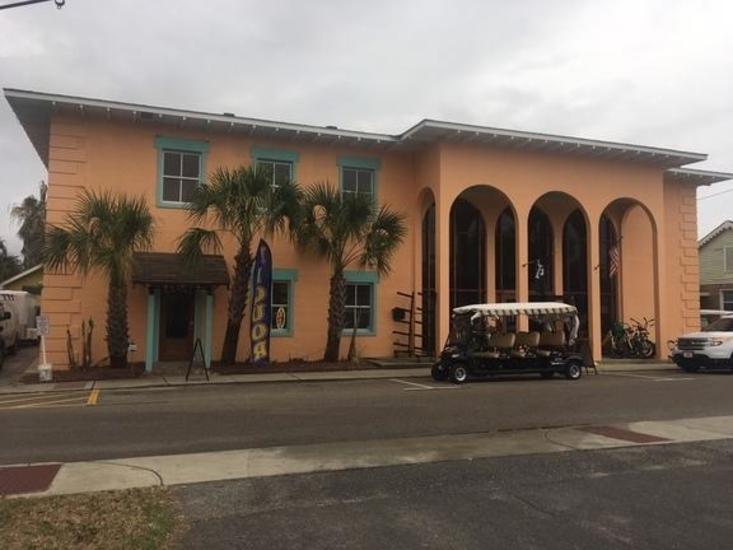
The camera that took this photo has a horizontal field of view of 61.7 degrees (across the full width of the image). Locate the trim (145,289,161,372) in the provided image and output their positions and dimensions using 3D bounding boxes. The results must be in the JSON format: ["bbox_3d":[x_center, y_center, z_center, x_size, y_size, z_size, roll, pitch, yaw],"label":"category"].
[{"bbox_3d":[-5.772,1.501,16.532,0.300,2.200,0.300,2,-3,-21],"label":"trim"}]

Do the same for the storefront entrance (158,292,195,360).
[{"bbox_3d":[-5.528,1.476,17.919,0.970,2.070,0.200,2,-3,-21],"label":"storefront entrance"}]

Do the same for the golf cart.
[{"bbox_3d":[3.329,1.598,14.942,3.900,1.880,1.220,2,-4,-21],"label":"golf cart"}]

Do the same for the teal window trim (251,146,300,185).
[{"bbox_3d":[-2.808,-2.891,19.095,1.500,2.070,0.150,2,-3,-21],"label":"teal window trim"}]

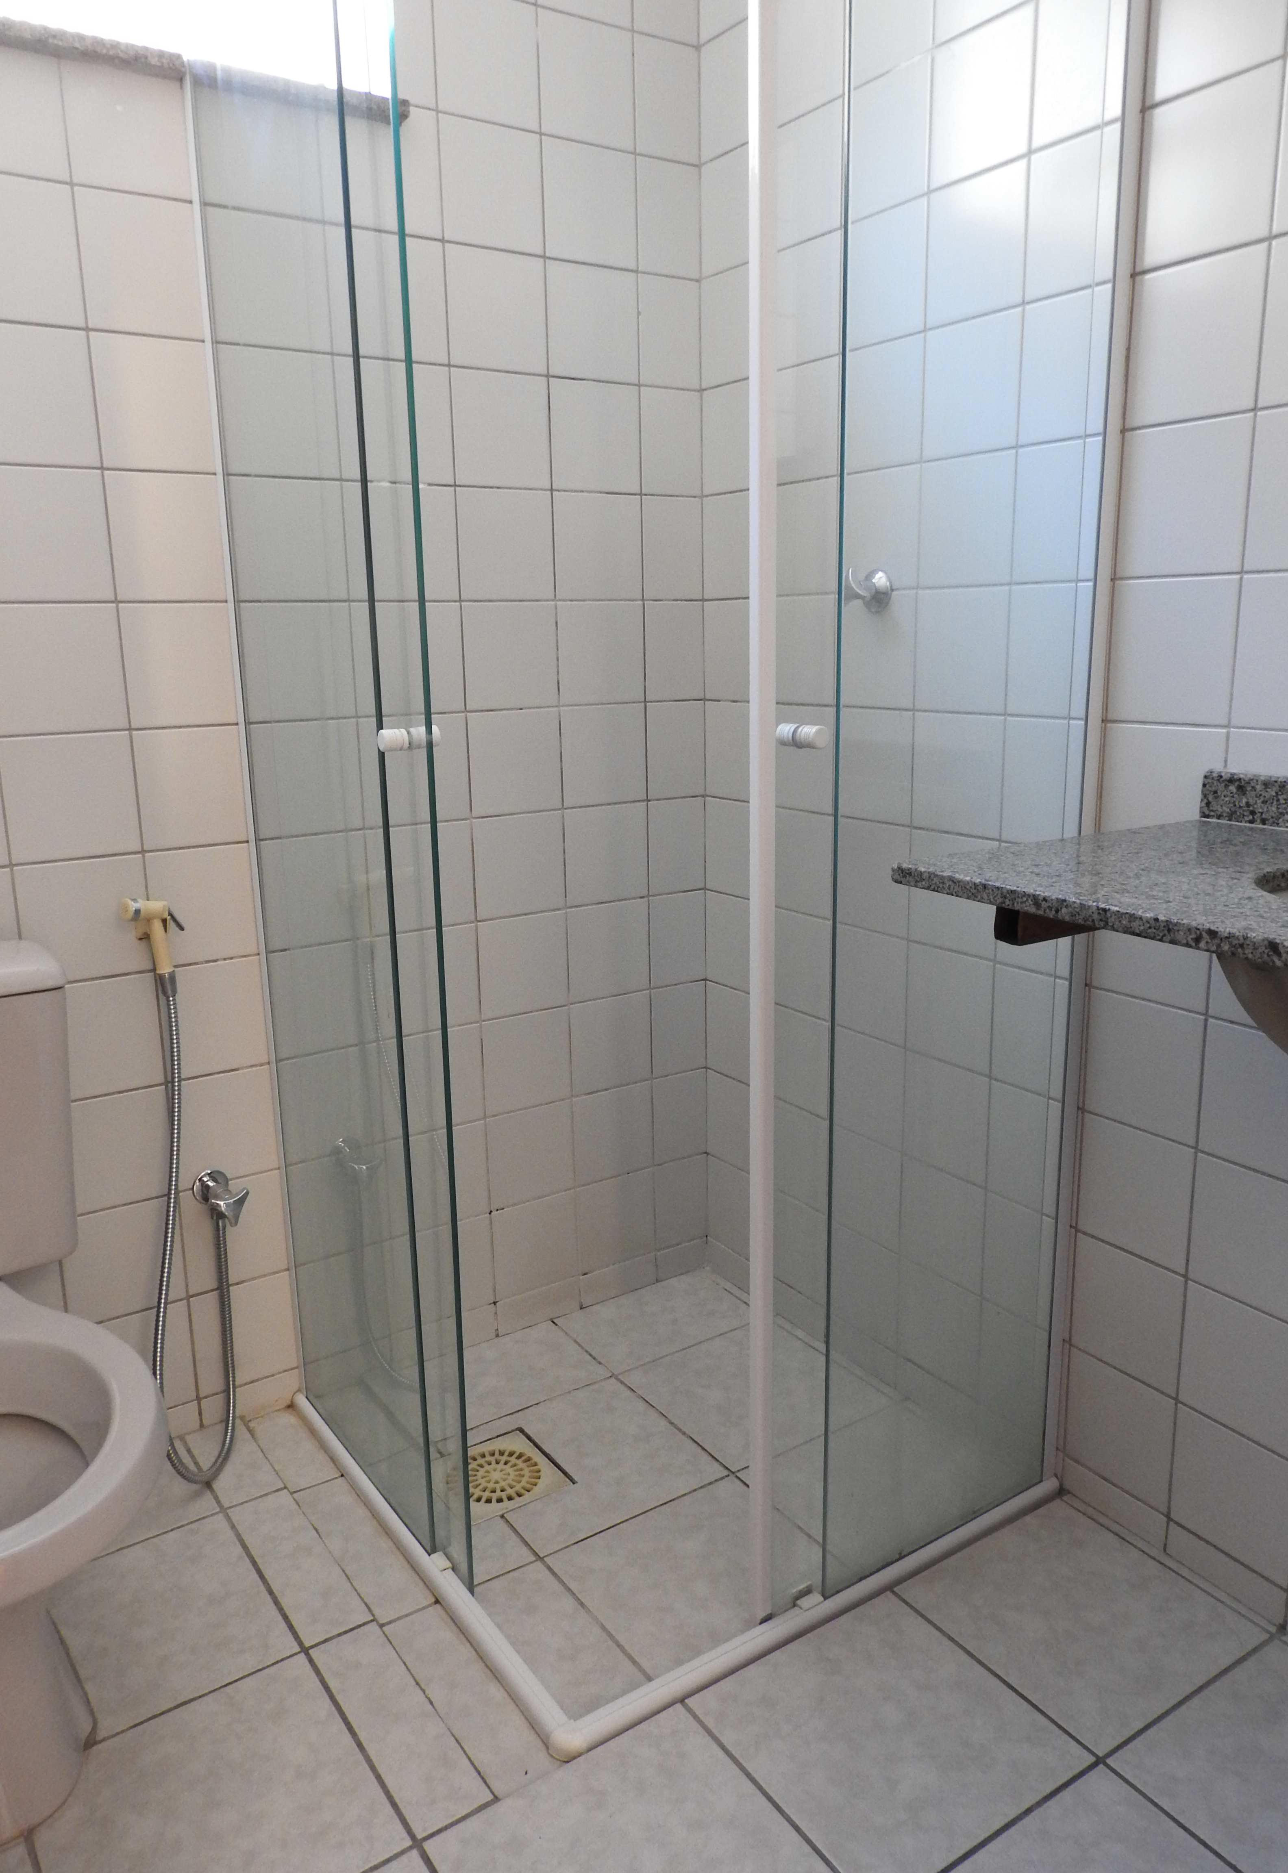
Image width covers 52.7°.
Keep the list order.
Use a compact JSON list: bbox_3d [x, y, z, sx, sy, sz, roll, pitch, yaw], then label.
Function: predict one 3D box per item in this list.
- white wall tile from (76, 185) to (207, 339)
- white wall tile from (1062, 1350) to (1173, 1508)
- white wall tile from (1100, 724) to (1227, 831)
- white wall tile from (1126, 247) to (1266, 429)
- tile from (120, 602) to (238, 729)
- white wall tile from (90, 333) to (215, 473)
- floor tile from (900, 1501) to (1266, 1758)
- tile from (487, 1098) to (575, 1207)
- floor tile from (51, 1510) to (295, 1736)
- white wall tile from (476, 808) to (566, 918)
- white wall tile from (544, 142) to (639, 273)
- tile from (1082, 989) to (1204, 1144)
[{"bbox_3d":[-0.604,-0.816,1.582,0.154,0.156,0.010,-9,15,-32],"label":"white wall tile"},{"bbox_3d":[0.592,0.610,1.614,0.009,0.154,0.152,-9,15,-32],"label":"white wall tile"},{"bbox_3d":[0.569,-0.154,1.422,0.010,0.152,0.149,-9,15,-32],"label":"white wall tile"},{"bbox_3d":[0.567,-0.614,1.333,0.009,0.154,0.151,-9,15,-32],"label":"white wall tile"},{"bbox_3d":[-0.584,-0.345,1.653,0.152,0.152,0.010,-9,15,-32],"label":"tile"},{"bbox_3d":[-0.596,-0.655,1.605,0.153,0.154,0.009,-9,15,-32],"label":"white wall tile"},{"bbox_3d":[0.502,0.782,1.502,0.302,0.010,0.295,-9,15,-32],"label":"floor tile"},{"bbox_3d":[-0.183,0.351,2.099,0.153,0.154,0.010,-9,15,-32],"label":"tile"},{"bbox_3d":[-0.589,0.795,1.506,0.286,0.010,0.291,-10,16,-32],"label":"floor tile"},{"bbox_3d":[-0.189,-0.107,1.970,0.152,0.152,0.010,-9,15,-32],"label":"white wall tile"},{"bbox_3d":[-0.078,-1.046,1.861,0.153,0.154,0.010,-9,15,-32],"label":"white wall tile"},{"bbox_3d":[0.586,0.152,1.523,0.010,0.156,0.154,-9,15,-32],"label":"tile"}]

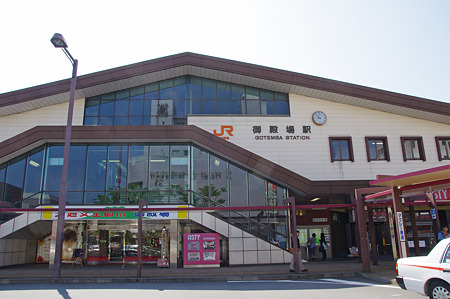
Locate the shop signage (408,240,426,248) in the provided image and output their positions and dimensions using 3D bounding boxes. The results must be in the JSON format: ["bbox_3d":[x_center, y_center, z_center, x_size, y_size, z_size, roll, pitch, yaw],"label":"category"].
[{"bbox_3d":[11.637,5.750,20.405,1.089,0.395,0.040,0,-14,-3],"label":"shop signage"}]

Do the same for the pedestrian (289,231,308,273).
[{"bbox_3d":[3.209,4.436,14.719,0.780,1.706,0.500,0,-14,-3],"label":"pedestrian"}]

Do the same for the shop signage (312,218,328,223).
[{"bbox_3d":[6.003,4.463,21.189,0.957,0.270,0.080,0,-14,-3],"label":"shop signage"}]

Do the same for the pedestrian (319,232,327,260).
[{"bbox_3d":[5.877,5.838,20.256,0.480,1.540,0.380,-2,-14,5],"label":"pedestrian"}]

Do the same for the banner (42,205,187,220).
[{"bbox_3d":[-5.729,3.297,17.556,7.444,0.770,0.100,0,-14,-3],"label":"banner"}]

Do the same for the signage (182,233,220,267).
[{"bbox_3d":[-1.151,5.118,17.084,1.833,1.671,0.250,0,-14,-3],"label":"signage"}]

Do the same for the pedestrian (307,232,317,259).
[{"bbox_3d":[5.292,5.875,20.387,0.550,1.550,0.380,-2,-14,3],"label":"pedestrian"}]

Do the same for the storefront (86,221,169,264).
[{"bbox_3d":[-5.773,5.546,20.122,4.788,2.512,0.400,0,-14,-3],"label":"storefront"}]

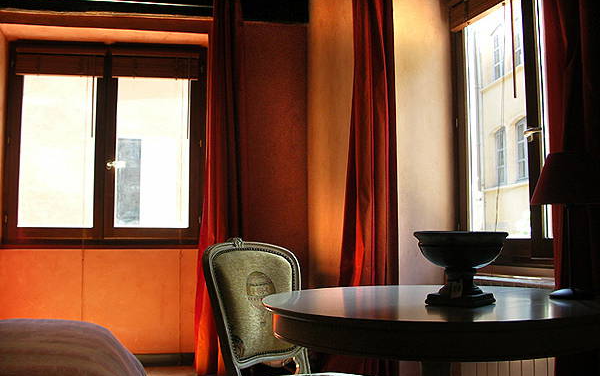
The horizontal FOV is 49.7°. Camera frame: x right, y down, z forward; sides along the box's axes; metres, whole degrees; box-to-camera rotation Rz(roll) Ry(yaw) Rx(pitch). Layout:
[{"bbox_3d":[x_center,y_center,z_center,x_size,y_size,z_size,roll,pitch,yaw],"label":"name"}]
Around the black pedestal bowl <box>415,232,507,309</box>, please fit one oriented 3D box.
[{"bbox_3d":[0.474,0.236,1.900,0.272,0.216,0.272,0,-4,0],"label":"black pedestal bowl"}]

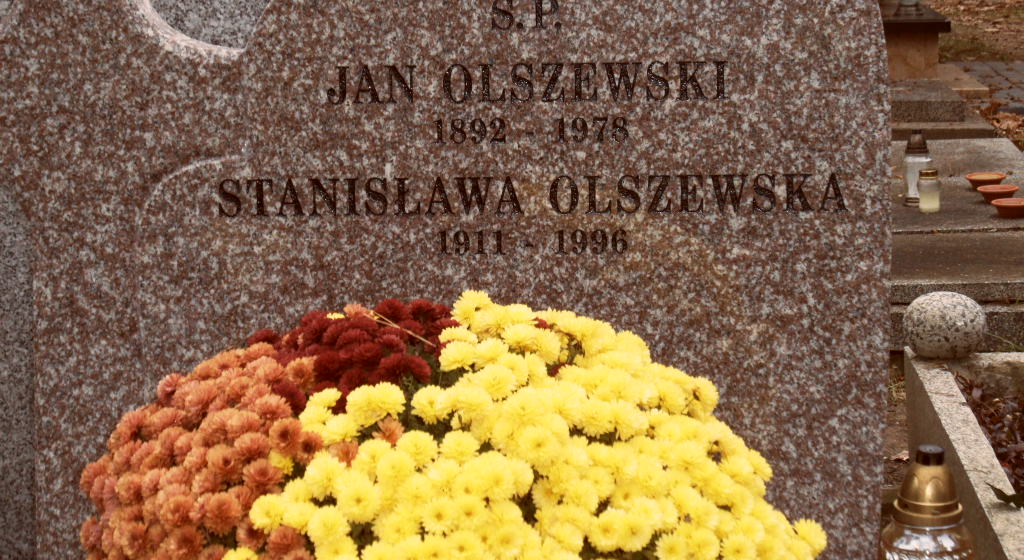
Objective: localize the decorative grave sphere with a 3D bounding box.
[{"bbox_3d":[0.783,0.085,4.280,0.147,0.125,0.147,0,15,0],"label":"decorative grave sphere"}]

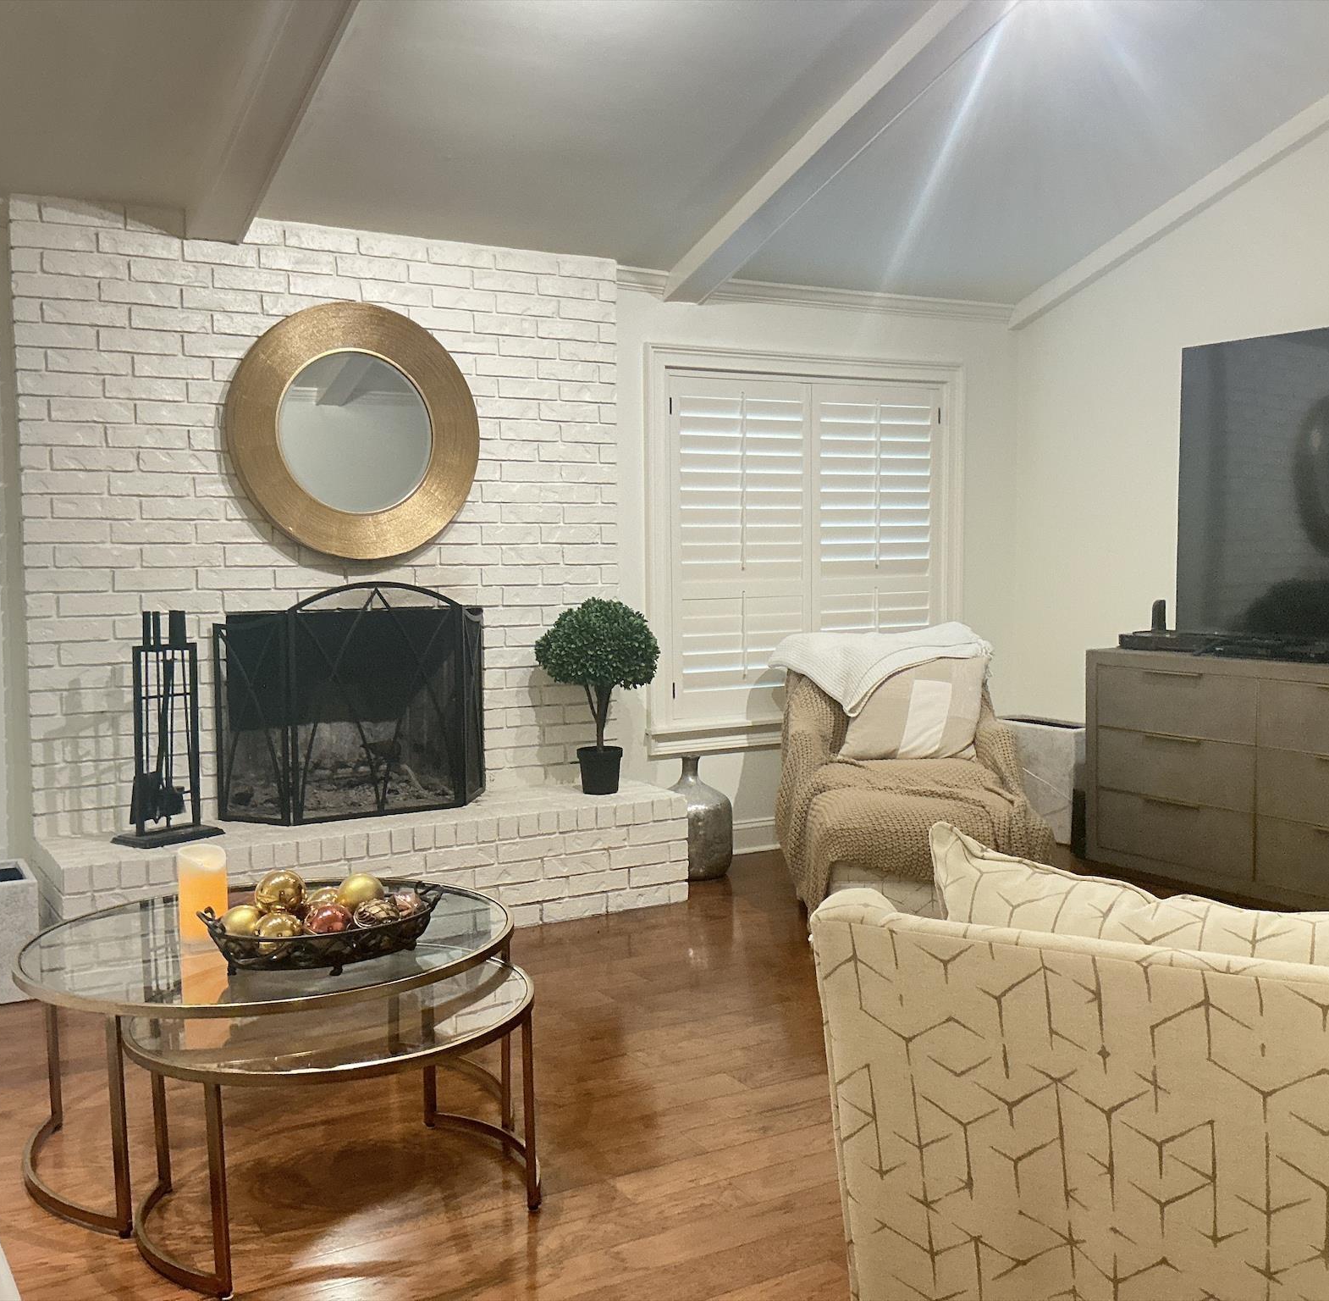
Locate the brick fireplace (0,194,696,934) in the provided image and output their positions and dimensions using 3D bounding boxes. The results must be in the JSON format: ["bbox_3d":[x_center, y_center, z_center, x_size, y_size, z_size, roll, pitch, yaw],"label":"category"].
[{"bbox_3d":[-0.995,-0.253,4.812,2.145,2.425,0.610,-3,5,-31],"label":"brick fireplace"}]

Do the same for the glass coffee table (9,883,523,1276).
[{"bbox_3d":[-0.859,0.843,3.107,1.050,0.454,1.050,-3,4,-35],"label":"glass coffee table"}]

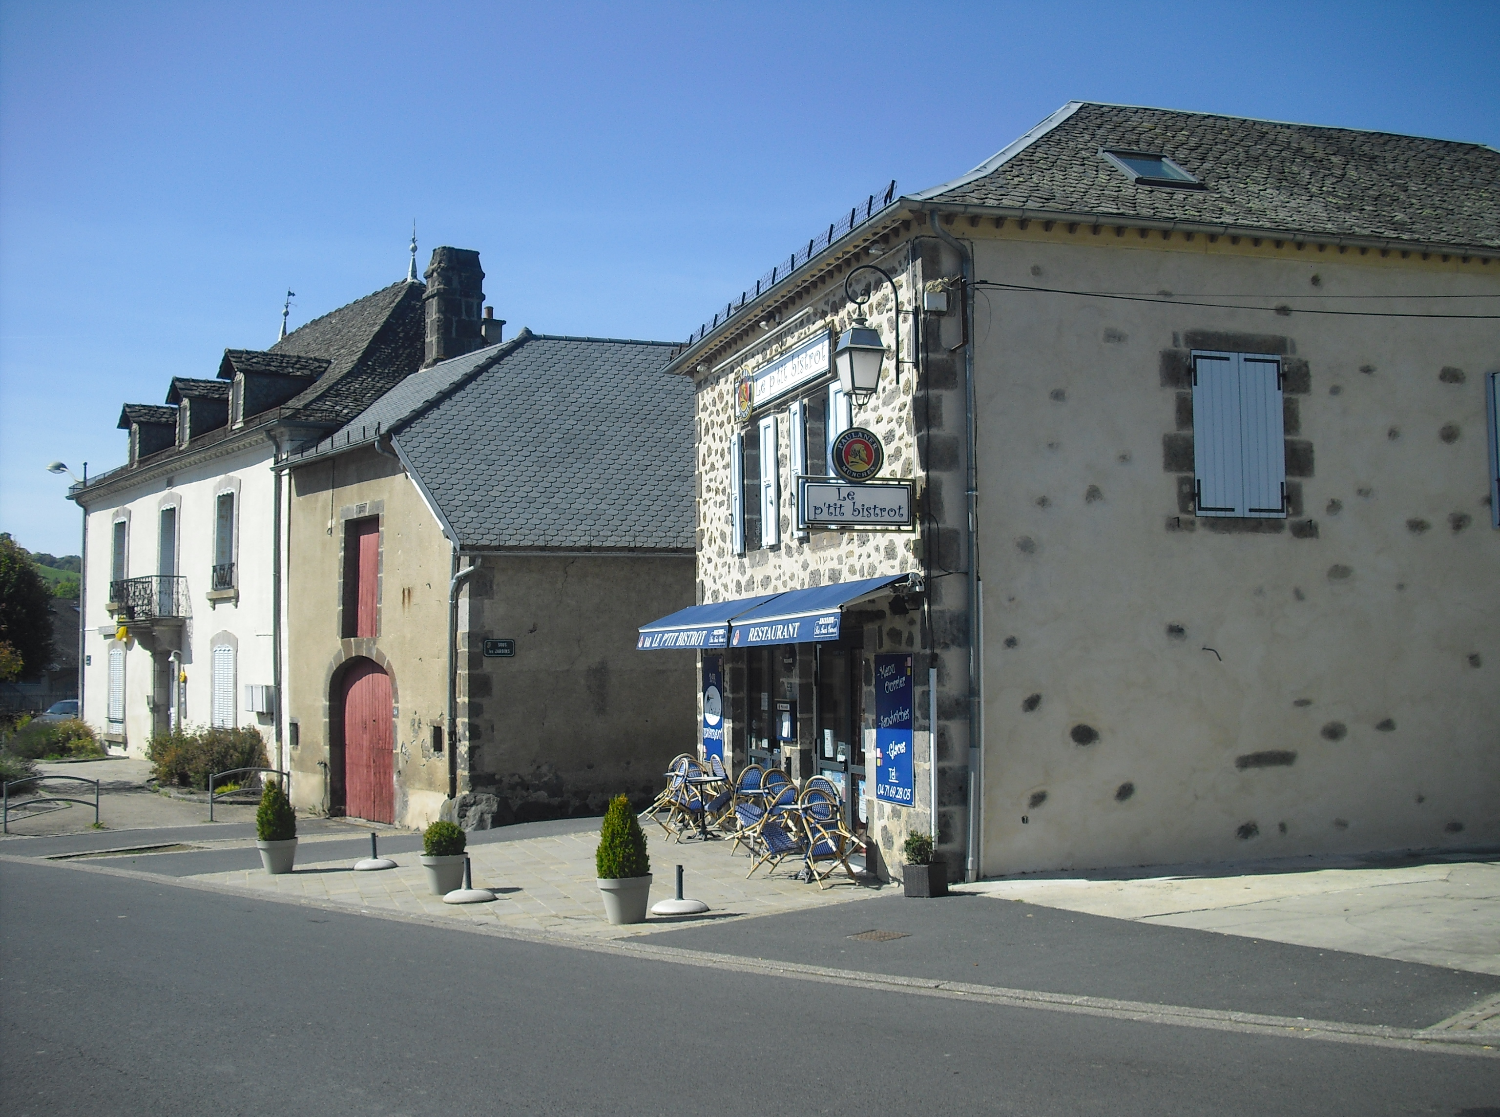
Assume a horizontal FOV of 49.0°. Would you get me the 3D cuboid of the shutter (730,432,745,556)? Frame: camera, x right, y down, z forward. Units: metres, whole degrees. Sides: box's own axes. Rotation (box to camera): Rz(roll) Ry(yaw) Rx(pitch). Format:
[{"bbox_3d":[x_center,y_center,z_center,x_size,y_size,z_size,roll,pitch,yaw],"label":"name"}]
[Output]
[{"bbox_3d":[-0.173,-0.830,21.610,0.060,1.640,0.480,1,-4,-17],"label":"shutter"}]

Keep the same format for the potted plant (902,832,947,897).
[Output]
[{"bbox_3d":[1.618,2.775,15.047,0.300,0.600,0.300,-3,-5,35],"label":"potted plant"}]

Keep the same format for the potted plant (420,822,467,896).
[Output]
[{"bbox_3d":[-2.915,2.853,15.692,0.460,0.720,0.460,0,-4,0],"label":"potted plant"}]

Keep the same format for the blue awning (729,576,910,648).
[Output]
[{"bbox_3d":[0.698,0.584,17.837,0.830,0.700,3.850,1,-4,-17],"label":"blue awning"}]

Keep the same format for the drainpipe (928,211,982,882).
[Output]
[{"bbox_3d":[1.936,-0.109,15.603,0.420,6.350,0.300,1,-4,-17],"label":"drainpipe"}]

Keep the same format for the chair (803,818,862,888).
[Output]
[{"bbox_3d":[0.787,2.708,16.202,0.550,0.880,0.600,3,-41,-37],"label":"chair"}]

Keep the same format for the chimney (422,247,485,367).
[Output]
[{"bbox_3d":[-5.916,-4.955,32.919,0.750,2.600,1.100,3,-5,-37],"label":"chimney"}]

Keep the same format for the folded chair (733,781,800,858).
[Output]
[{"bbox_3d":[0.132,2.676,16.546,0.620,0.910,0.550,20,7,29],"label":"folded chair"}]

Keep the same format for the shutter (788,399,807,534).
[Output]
[{"bbox_3d":[0.581,-1.082,19.510,0.060,1.610,0.520,1,-4,-17],"label":"shutter"}]

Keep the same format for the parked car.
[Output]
[{"bbox_3d":[-18.833,4.819,47.788,1.750,1.500,4.200,-3,-5,38],"label":"parked car"}]

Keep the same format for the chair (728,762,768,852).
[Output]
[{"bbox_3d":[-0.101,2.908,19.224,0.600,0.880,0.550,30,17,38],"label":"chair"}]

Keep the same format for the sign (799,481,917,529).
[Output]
[{"bbox_3d":[1.036,-0.516,15.896,1.200,0.510,0.130,1,-4,-17],"label":"sign"}]

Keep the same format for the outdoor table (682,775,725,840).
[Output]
[{"bbox_3d":[-0.575,3.089,20.380,0.560,0.730,0.560,0,-4,0],"label":"outdoor table"}]

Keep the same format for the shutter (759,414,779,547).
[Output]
[{"bbox_3d":[0.250,-0.959,20.574,0.060,1.640,0.540,1,-4,-17],"label":"shutter"}]

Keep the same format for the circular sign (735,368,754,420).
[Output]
[{"bbox_3d":[-0.074,-2.105,21.153,0.120,0.690,0.660,1,-4,-17],"label":"circular sign"}]

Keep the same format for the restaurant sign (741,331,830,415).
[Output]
[{"bbox_3d":[0.391,-2.217,20.006,0.120,0.520,3.380,1,-4,-17],"label":"restaurant sign"}]

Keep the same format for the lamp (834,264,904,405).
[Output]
[{"bbox_3d":[1.216,-2.198,16.186,0.680,1.390,0.410,1,-4,-17],"label":"lamp"}]

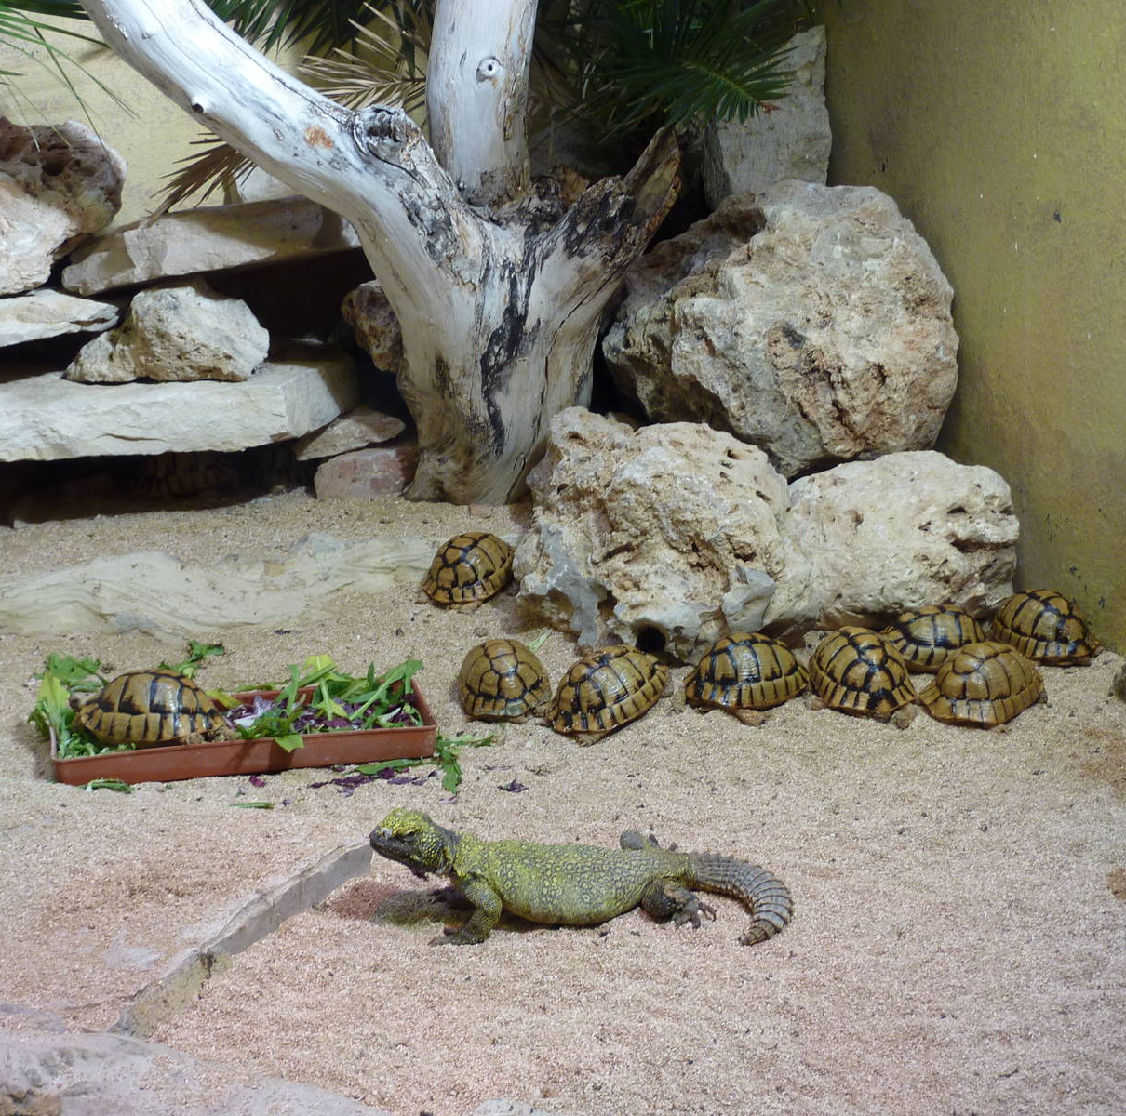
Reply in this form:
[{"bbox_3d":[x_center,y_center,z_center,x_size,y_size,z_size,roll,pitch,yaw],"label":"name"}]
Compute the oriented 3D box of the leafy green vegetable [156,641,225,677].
[{"bbox_3d":[-0.361,0.098,1.755,0.063,0.022,0.080,0,15,0],"label":"leafy green vegetable"}]

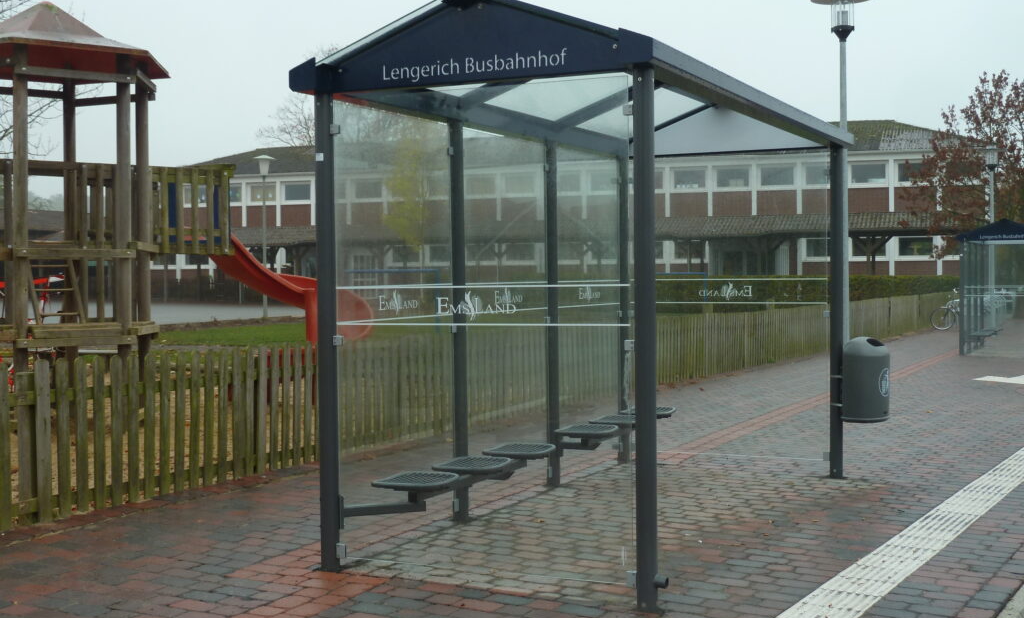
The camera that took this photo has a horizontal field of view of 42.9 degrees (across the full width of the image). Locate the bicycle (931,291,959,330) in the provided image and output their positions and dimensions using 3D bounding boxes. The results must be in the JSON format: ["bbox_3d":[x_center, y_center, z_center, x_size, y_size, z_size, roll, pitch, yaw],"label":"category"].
[{"bbox_3d":[12.901,0.069,37.320,1.750,1.100,0.600,0,2,18],"label":"bicycle"}]

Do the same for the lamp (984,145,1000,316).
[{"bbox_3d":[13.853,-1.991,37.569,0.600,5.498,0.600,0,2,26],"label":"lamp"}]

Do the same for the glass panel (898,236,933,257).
[{"bbox_3d":[17.856,-2.766,57.600,1.430,0.940,0.100,0,2,20],"label":"glass panel"}]

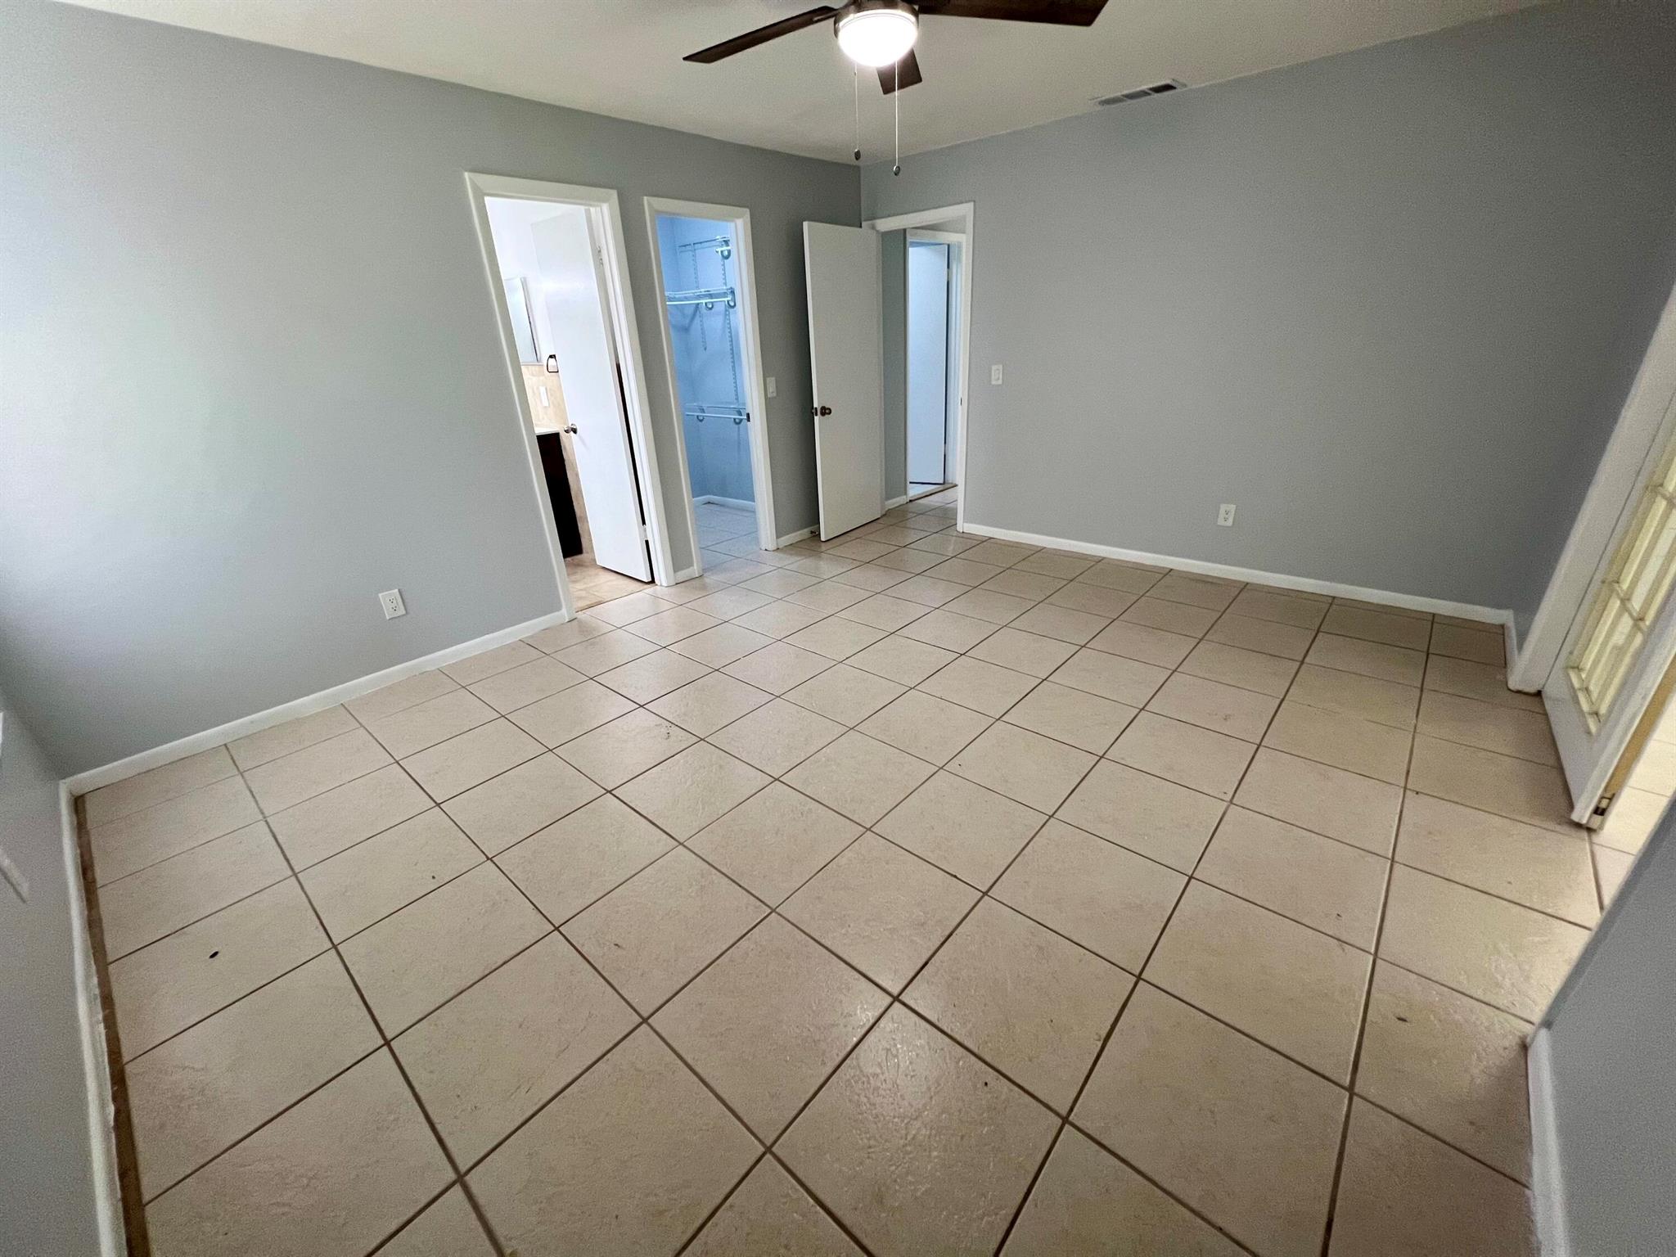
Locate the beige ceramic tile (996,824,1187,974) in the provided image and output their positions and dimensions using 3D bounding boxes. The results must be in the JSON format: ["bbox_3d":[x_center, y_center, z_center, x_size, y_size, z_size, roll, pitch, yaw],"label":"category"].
[{"bbox_3d":[0.704,0.725,1.765,0.395,0.012,0.395,19,33,37],"label":"beige ceramic tile"}]

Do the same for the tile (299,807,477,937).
[{"bbox_3d":[-1.381,0.747,1.963,0.412,0.012,0.402,18,31,37],"label":"tile"}]

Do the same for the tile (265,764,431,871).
[{"bbox_3d":[-1.703,0.648,2.213,0.415,0.012,0.403,17,31,37],"label":"tile"}]

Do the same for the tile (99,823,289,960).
[{"bbox_3d":[-1.937,0.771,1.903,0.398,0.010,0.398,17,31,38],"label":"tile"}]

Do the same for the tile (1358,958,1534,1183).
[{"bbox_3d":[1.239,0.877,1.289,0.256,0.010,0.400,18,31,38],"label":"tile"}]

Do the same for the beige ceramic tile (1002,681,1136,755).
[{"bbox_3d":[0.910,0.342,2.459,0.393,0.010,0.393,17,31,38],"label":"beige ceramic tile"}]

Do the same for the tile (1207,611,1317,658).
[{"bbox_3d":[2.104,0.038,3.132,0.400,0.010,0.400,17,31,38],"label":"tile"}]

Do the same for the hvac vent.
[{"bbox_3d":[1.487,-2.666,3.140,0.400,0.025,0.180,19,33,37],"label":"hvac vent"}]

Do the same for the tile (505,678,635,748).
[{"bbox_3d":[-1.145,0.366,2.732,0.400,0.010,0.400,17,31,38],"label":"tile"}]

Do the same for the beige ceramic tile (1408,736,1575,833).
[{"bbox_3d":[2.190,0.521,2.111,0.408,0.012,0.415,18,32,38],"label":"beige ceramic tile"}]

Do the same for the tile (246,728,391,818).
[{"bbox_3d":[-1.988,0.538,2.415,0.398,0.010,0.398,17,31,38],"label":"tile"}]

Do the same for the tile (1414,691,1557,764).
[{"bbox_3d":[2.479,0.383,2.390,0.410,0.012,0.415,18,32,39],"label":"tile"}]

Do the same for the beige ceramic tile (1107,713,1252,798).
[{"bbox_3d":[1.247,0.448,2.284,0.400,0.010,0.400,17,31,38],"label":"beige ceramic tile"}]

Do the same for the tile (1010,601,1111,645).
[{"bbox_3d":[1.158,-0.026,3.272,0.393,0.010,0.393,17,31,38],"label":"tile"}]

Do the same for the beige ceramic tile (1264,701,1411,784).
[{"bbox_3d":[1.876,0.421,2.365,0.411,0.012,0.415,18,32,38],"label":"beige ceramic tile"}]

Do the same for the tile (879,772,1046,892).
[{"bbox_3d":[0.392,0.628,2.014,0.398,0.010,0.398,17,31,38],"label":"tile"}]

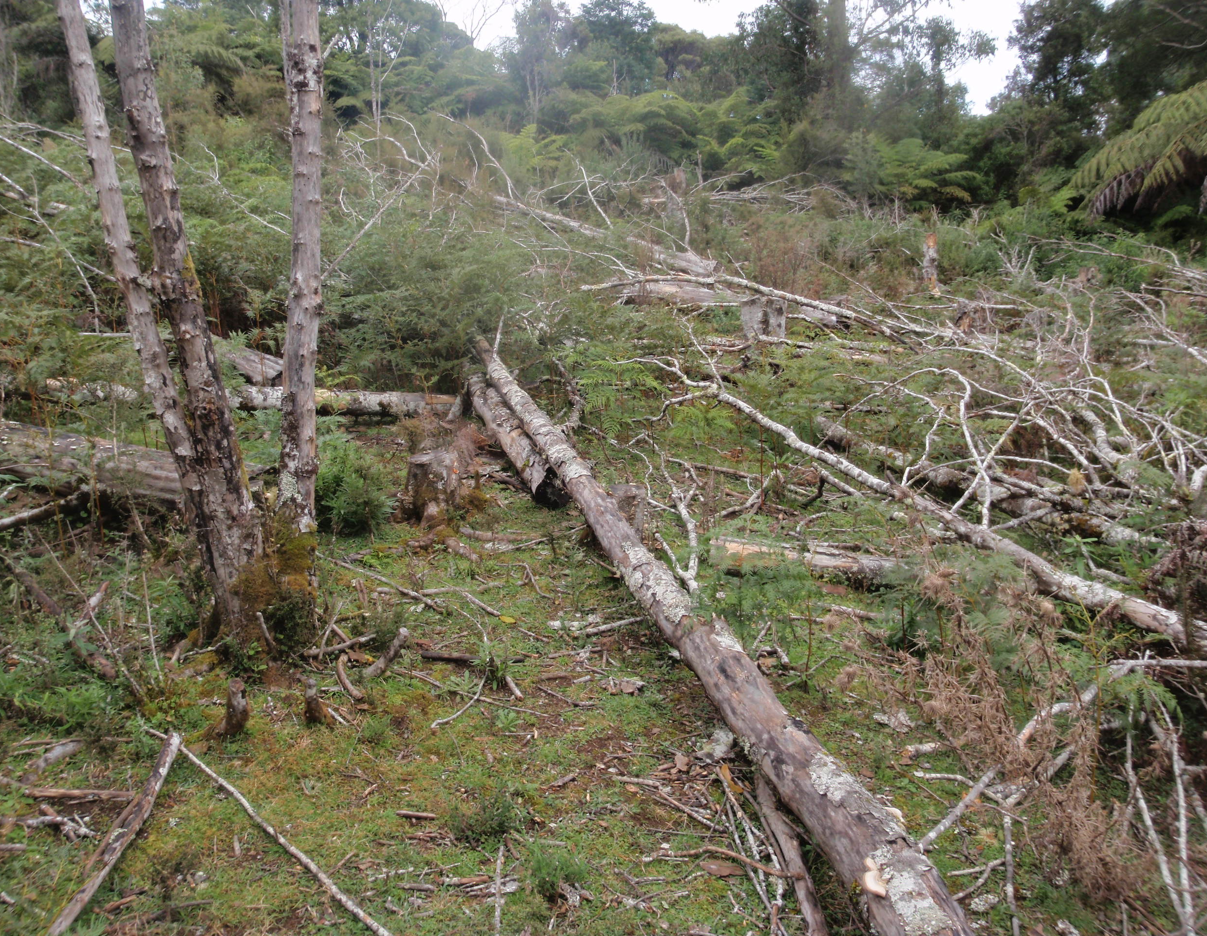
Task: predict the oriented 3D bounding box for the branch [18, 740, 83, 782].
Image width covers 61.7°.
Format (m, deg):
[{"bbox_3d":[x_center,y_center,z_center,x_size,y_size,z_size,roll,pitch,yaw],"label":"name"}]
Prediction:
[{"bbox_3d":[-1.515,0.808,2.783,0.040,0.040,0.167,8,23,32],"label":"branch"}]

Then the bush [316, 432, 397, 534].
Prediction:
[{"bbox_3d":[-1.098,0.045,4.391,0.380,0.400,0.350,-3,13,-14],"label":"bush"}]

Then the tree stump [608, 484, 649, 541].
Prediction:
[{"bbox_3d":[0.104,0.192,4.185,0.155,0.230,0.155,0,13,1],"label":"tree stump"}]

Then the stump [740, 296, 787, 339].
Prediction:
[{"bbox_3d":[1.337,-1.209,8.369,0.360,0.400,0.340,2,13,9],"label":"stump"}]

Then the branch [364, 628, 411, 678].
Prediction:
[{"bbox_3d":[-0.727,0.620,3.395,0.045,0.050,0.218,6,34,24],"label":"branch"}]

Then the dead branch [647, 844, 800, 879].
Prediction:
[{"bbox_3d":[0.267,0.887,2.259,0.348,0.040,0.055,2,18,8],"label":"dead branch"}]

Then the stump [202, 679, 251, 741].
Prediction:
[{"bbox_3d":[-1.061,0.667,2.816,0.115,0.140,0.080,-5,14,-22],"label":"stump"}]

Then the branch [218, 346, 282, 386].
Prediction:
[{"bbox_3d":[-3.098,-0.937,8.825,0.220,0.210,1.126,-10,21,-39],"label":"branch"}]

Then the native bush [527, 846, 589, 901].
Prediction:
[{"bbox_3d":[-0.102,0.904,2.260,0.130,0.095,0.110,0,12,0],"label":"native bush"}]

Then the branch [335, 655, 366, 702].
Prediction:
[{"bbox_3d":[-0.775,0.638,3.082,0.050,0.035,0.262,-8,21,-23],"label":"branch"}]

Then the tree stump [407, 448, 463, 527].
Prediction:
[{"bbox_3d":[-0.838,0.089,4.993,0.265,0.350,0.260,-2,13,-9],"label":"tree stump"}]

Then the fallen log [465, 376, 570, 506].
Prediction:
[{"bbox_3d":[-0.756,-0.352,7.700,0.220,0.220,3.819,-3,14,-13],"label":"fallen log"}]

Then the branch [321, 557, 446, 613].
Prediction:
[{"bbox_3d":[-0.915,0.468,4.116,0.840,0.035,0.040,14,18,42],"label":"branch"}]

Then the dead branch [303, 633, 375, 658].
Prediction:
[{"bbox_3d":[-0.851,0.573,3.262,0.232,0.035,0.040,-12,21,-23],"label":"dead branch"}]

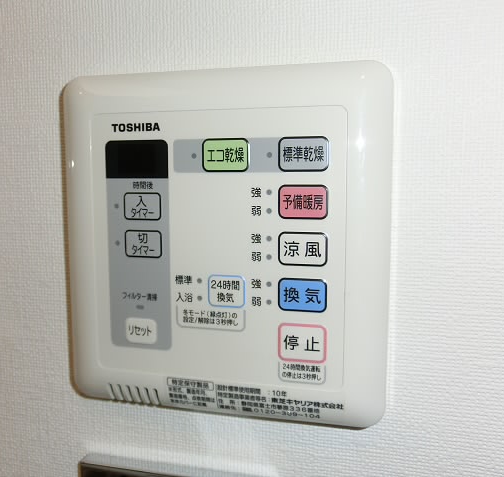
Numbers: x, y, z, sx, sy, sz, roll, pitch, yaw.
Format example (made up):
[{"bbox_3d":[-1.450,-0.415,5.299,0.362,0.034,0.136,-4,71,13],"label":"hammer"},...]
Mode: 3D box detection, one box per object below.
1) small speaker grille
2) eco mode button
[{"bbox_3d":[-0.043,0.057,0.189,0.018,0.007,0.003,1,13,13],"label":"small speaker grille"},{"bbox_3d":[-0.009,-0.028,0.171,0.016,0.011,0.002,1,5,13],"label":"eco mode button"}]

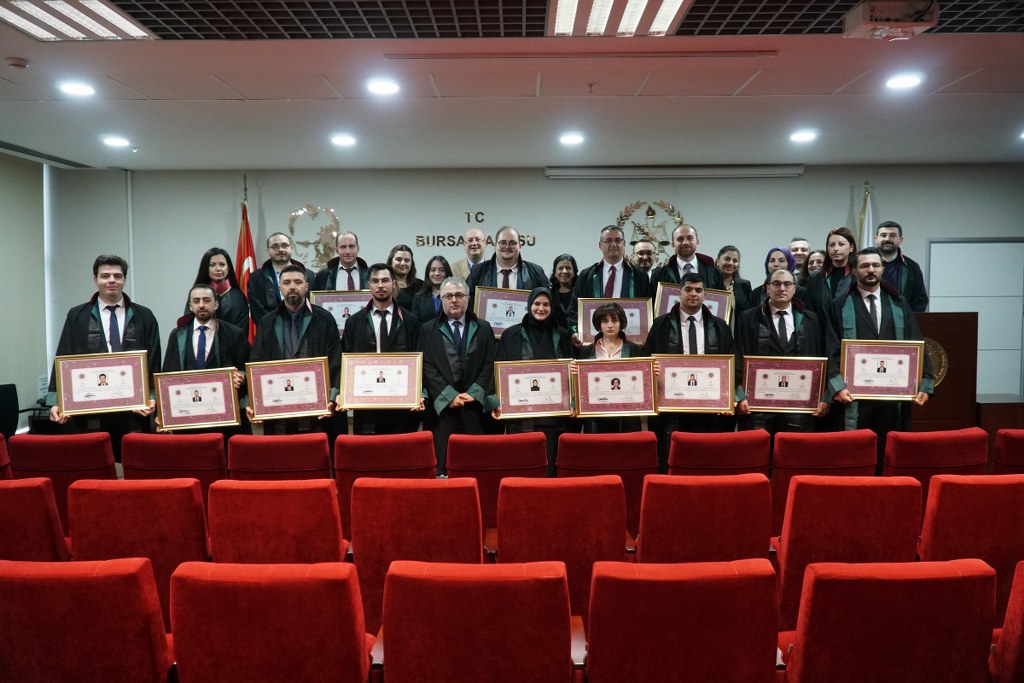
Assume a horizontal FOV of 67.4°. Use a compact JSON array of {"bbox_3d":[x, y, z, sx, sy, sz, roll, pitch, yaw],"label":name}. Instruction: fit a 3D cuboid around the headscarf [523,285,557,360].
[{"bbox_3d":[0.174,-0.125,5.050,0.230,0.480,0.250,0,3,0],"label":"headscarf"}]

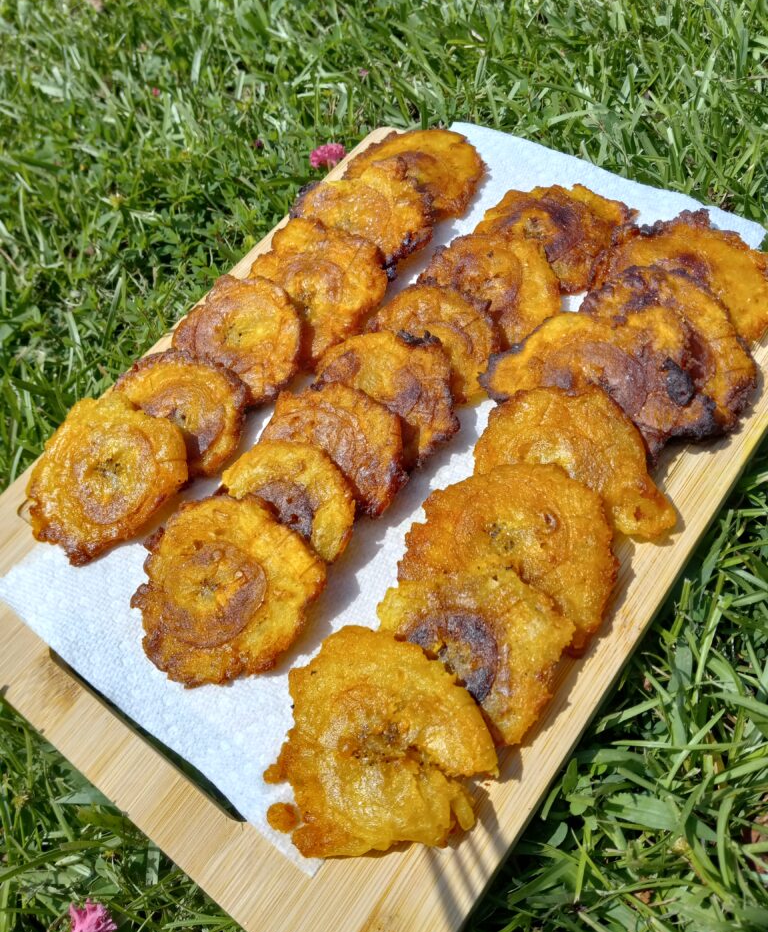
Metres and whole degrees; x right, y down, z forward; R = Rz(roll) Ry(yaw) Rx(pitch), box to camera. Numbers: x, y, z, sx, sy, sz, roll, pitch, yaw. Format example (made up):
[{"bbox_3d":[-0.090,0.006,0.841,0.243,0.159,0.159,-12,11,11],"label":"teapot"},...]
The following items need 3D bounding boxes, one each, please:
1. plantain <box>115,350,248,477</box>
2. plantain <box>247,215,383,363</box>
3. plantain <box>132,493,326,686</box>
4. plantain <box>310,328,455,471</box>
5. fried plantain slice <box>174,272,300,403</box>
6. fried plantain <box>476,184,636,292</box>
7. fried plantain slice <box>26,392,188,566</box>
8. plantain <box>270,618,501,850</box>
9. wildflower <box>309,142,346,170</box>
[{"bbox_3d":[-0.078,-0.019,0.302,0.056,0.012,0.053,-4,70,11],"label":"plantain"},{"bbox_3d":[-0.031,-0.072,0.327,0.059,0.012,0.059,32,79,20],"label":"plantain"},{"bbox_3d":[-0.054,0.040,0.267,0.064,0.013,0.064,-4,69,10],"label":"plantain"},{"bbox_3d":[0.001,-0.026,0.297,0.058,0.012,0.053,-4,70,11],"label":"plantain"},{"bbox_3d":[-0.055,-0.051,0.316,0.057,0.012,0.053,-4,70,11],"label":"fried plantain slice"},{"bbox_3d":[0.073,-0.104,0.354,0.060,0.014,0.062,-2,66,5],"label":"fried plantain"},{"bbox_3d":[-0.103,0.004,0.290,0.058,0.013,0.060,-4,69,10],"label":"fried plantain slice"},{"bbox_3d":[-0.002,0.084,0.239,0.068,0.014,0.063,32,79,20],"label":"plantain"},{"bbox_3d":[-0.026,-0.145,0.374,0.016,0.012,0.015,0,49,6],"label":"wildflower"}]

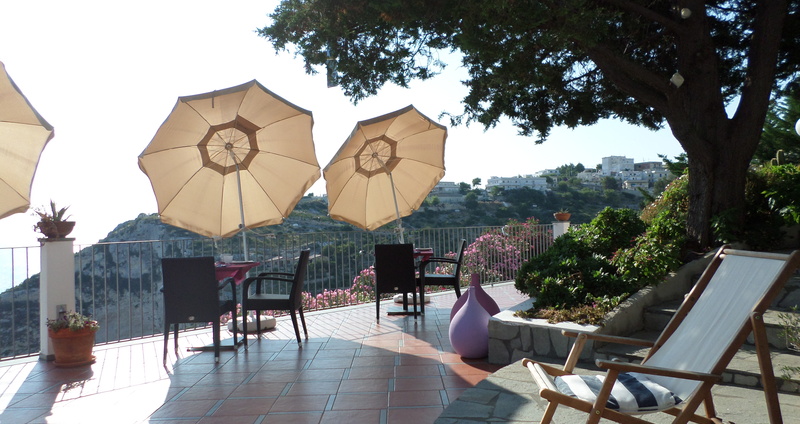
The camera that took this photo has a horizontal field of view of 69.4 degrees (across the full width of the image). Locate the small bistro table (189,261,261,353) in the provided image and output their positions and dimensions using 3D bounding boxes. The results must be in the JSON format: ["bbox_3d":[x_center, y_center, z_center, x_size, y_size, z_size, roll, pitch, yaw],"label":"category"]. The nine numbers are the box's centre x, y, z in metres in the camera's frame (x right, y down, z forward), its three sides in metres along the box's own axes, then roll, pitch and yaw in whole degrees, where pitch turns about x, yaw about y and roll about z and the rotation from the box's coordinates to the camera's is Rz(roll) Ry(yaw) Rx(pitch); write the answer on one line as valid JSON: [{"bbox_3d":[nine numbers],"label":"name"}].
[{"bbox_3d":[-1.747,0.897,5.554,0.700,0.750,0.700,-1,-1,-2],"label":"small bistro table"}]

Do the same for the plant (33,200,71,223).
[{"bbox_3d":[-3.153,-0.006,5.228,0.310,0.210,0.280,-1,-1,-30],"label":"plant"}]

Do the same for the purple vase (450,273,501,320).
[{"bbox_3d":[0.717,0.891,5.313,0.475,0.650,0.475,-1,-1,0],"label":"purple vase"}]

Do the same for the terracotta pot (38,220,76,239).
[{"bbox_3d":[-3.095,0.167,5.225,0.297,0.150,0.297,-1,-1,-30],"label":"terracotta pot"}]

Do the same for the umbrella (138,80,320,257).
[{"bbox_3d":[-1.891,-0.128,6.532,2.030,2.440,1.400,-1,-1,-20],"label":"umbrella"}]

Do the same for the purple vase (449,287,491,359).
[{"bbox_3d":[0.633,0.916,4.848,0.395,0.585,0.395,-1,-1,0],"label":"purple vase"}]

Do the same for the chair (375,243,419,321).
[{"bbox_3d":[-0.008,0.812,6.723,0.555,0.885,0.560,-1,-1,5],"label":"chair"}]

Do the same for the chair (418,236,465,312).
[{"bbox_3d":[0.539,0.811,7.324,0.560,0.885,0.555,-1,-1,-2],"label":"chair"}]

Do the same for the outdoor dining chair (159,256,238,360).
[{"bbox_3d":[-1.752,0.820,5.030,0.555,0.885,0.560,-1,-1,-5],"label":"outdoor dining chair"}]

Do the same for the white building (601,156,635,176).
[{"bbox_3d":[143.800,-29.924,380.000,16.500,12.500,12.000,-1,-1,-2],"label":"white building"}]

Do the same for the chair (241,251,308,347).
[{"bbox_3d":[-1.160,0.816,5.529,0.560,0.885,0.555,-1,-1,1],"label":"chair"}]

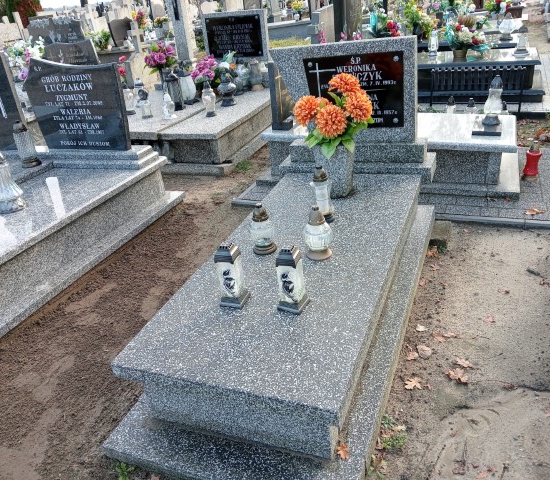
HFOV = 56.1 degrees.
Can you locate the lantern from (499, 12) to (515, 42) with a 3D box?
[{"bbox_3d":[3.122,-2.850,6.918,0.220,0.350,0.220,4,29,22],"label":"lantern"}]

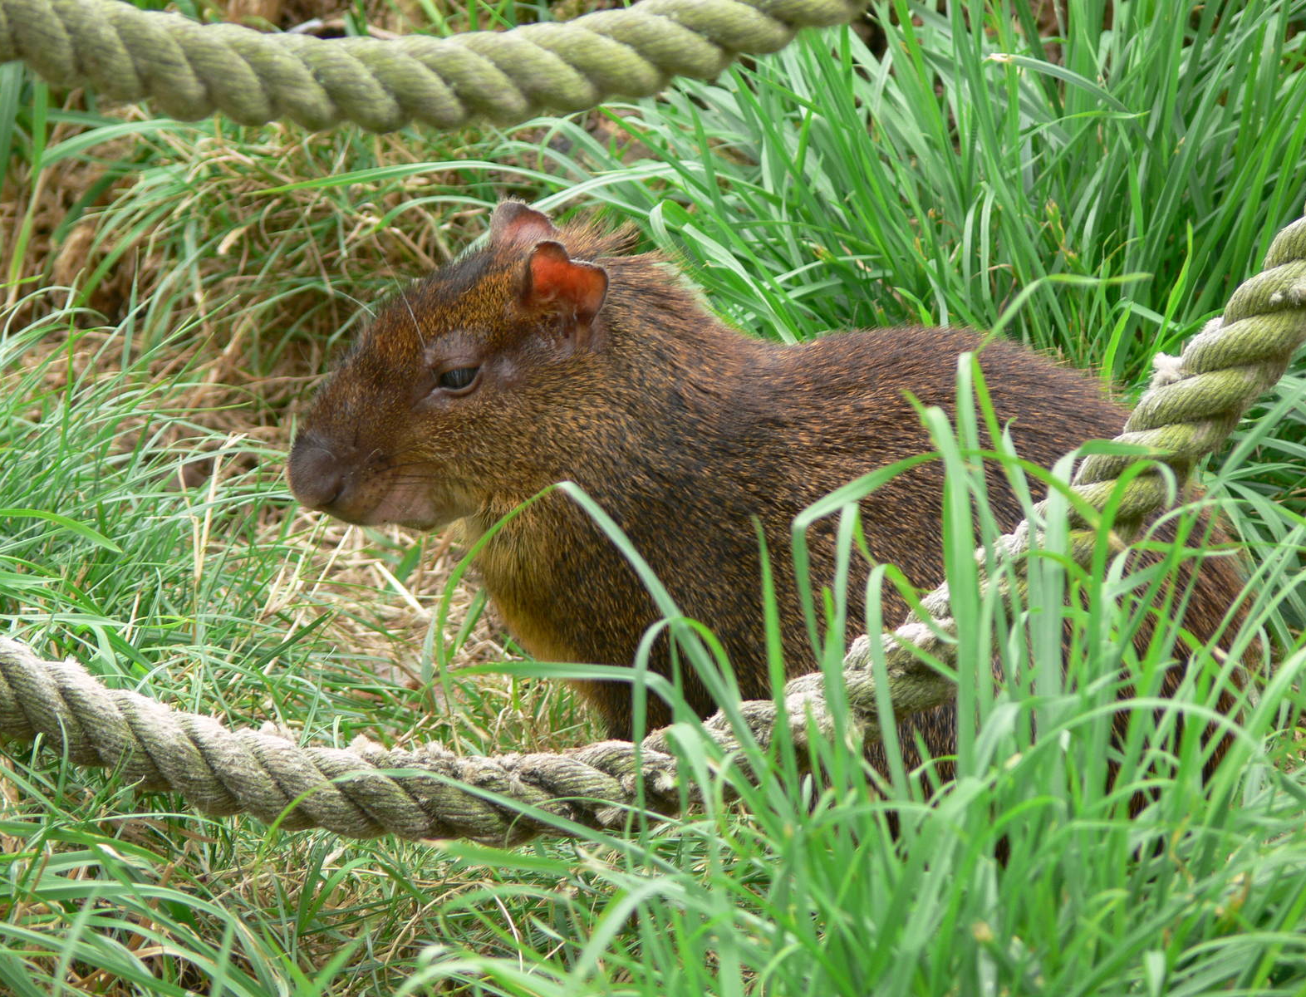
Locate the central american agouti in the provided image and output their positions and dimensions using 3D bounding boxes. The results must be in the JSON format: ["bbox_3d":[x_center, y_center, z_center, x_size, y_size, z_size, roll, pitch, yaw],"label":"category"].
[{"bbox_3d":[0.042,0.011,5.000,0.360,0.235,0.165,-2,17,-6],"label":"central american agouti"}]

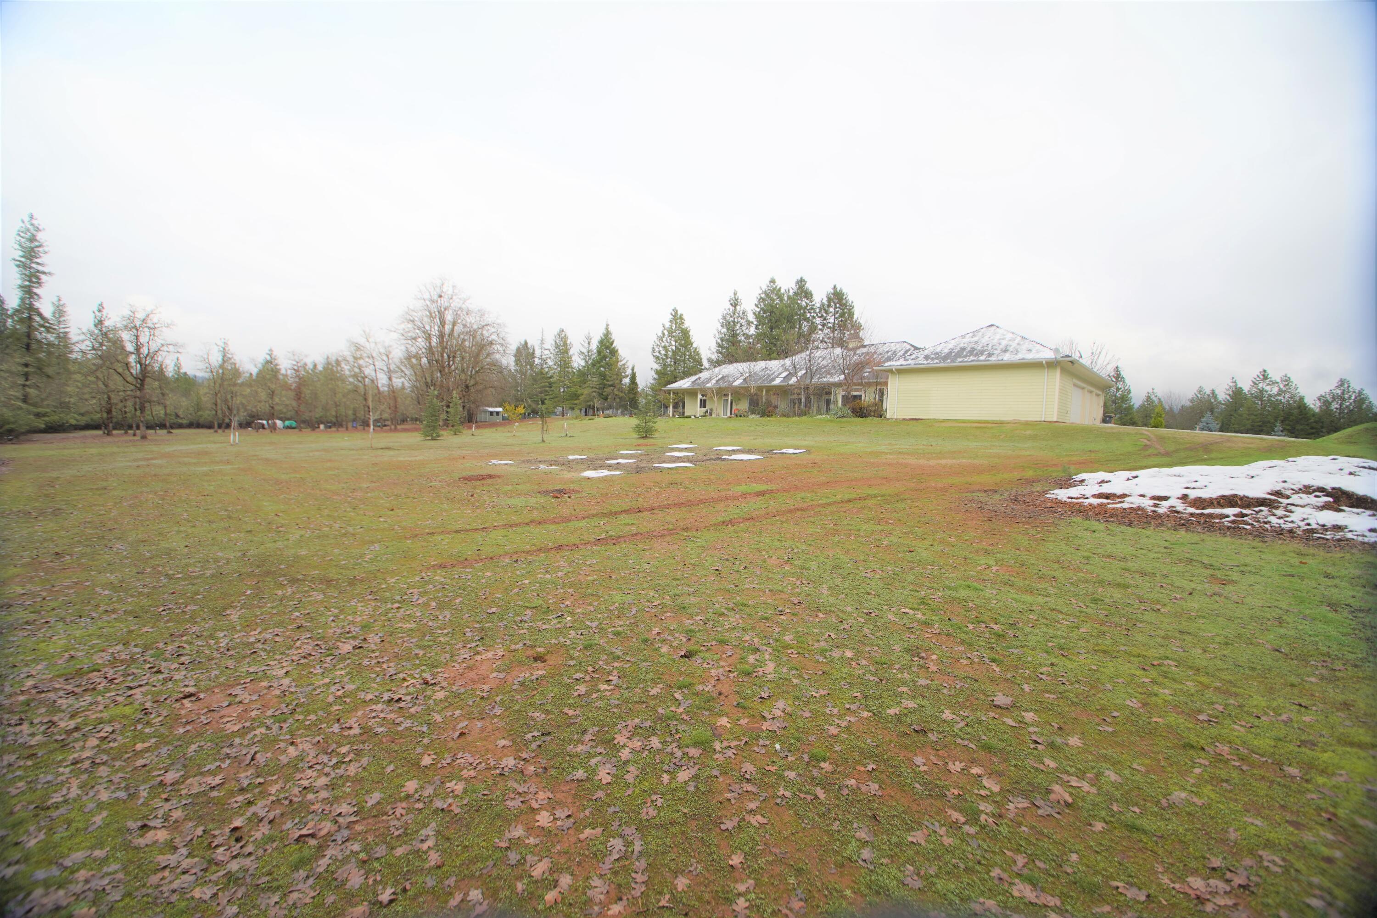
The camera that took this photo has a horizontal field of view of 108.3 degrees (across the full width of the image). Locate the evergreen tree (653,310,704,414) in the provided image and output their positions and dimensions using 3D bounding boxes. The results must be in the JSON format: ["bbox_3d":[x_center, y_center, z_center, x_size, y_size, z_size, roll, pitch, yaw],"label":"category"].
[{"bbox_3d":[-1.320,-11.947,61.000,6.400,13.070,6.400,1,4,0],"label":"evergreen tree"}]

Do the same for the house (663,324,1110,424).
[{"bbox_3d":[13.774,-7.648,48.748,41.690,7.620,23.180,6,6,45],"label":"house"}]

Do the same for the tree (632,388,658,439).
[{"bbox_3d":[-2.292,-2.423,26.395,1.400,2.670,1.400,1,4,0],"label":"tree"}]

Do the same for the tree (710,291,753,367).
[{"bbox_3d":[6.047,-14.559,69.000,6.200,17.470,6.200,1,4,0],"label":"tree"}]

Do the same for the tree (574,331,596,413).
[{"bbox_3d":[-15.293,-12.811,74.000,3.600,12.170,3.600,1,4,0],"label":"tree"}]

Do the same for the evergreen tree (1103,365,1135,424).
[{"bbox_3d":[51.872,-7.661,60.000,4.200,7.010,4.200,1,4,0],"label":"evergreen tree"}]

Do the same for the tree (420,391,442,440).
[{"bbox_3d":[-17.507,-2.999,33.869,1.500,3.360,1.500,1,4,0],"label":"tree"}]

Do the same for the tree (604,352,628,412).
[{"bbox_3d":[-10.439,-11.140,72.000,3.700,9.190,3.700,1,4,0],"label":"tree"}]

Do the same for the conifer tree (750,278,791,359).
[{"bbox_3d":[12.559,-16.203,73.193,7.000,20.620,7.000,1,4,0],"label":"conifer tree"}]

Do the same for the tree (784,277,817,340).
[{"bbox_3d":[15.454,-15.454,69.000,5.400,19.560,5.400,1,4,0],"label":"tree"}]

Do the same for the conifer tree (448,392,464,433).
[{"bbox_3d":[-18.188,-3.612,38.869,1.300,3.350,1.300,1,4,0],"label":"conifer tree"}]

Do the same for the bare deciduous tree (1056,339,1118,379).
[{"bbox_3d":[42.494,-8.258,53.000,6.600,9.180,6.600,1,4,0],"label":"bare deciduous tree"}]

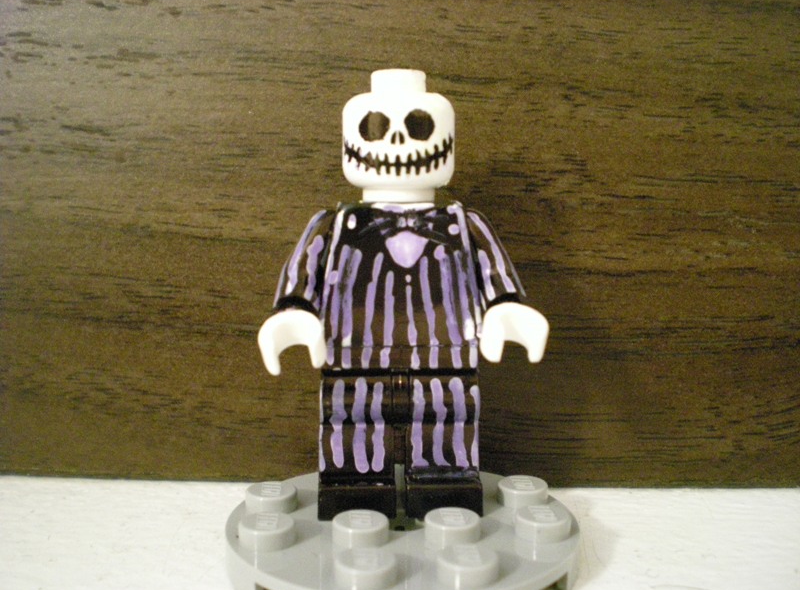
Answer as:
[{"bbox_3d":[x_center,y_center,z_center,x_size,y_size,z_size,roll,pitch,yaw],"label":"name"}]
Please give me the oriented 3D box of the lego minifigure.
[{"bbox_3d":[0.000,0.000,0.080,0.025,0.040,0.011,0,7,-4],"label":"lego minifigure"}]

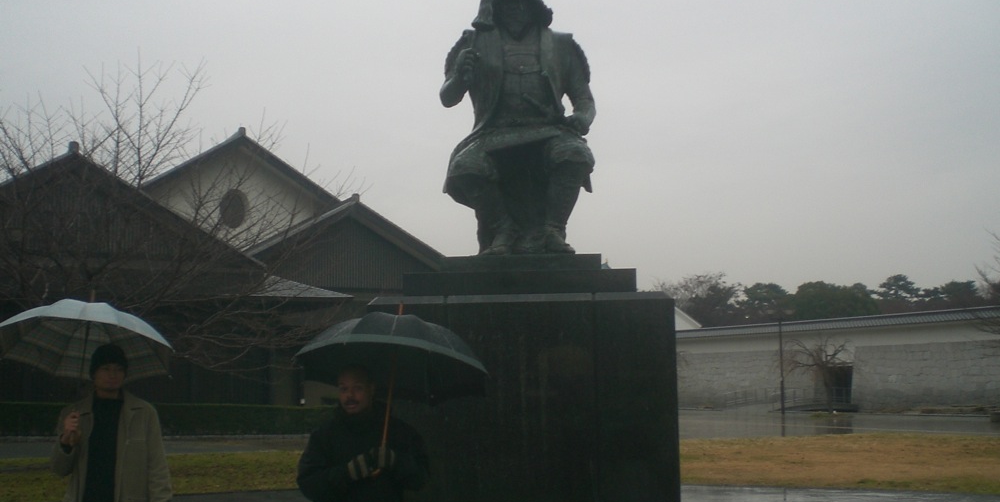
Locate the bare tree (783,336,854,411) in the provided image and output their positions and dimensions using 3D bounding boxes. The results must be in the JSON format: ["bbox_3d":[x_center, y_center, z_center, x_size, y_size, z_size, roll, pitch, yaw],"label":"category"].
[{"bbox_3d":[14.078,5.453,48.476,3.135,3.419,3.044,-1,-7,4],"label":"bare tree"}]

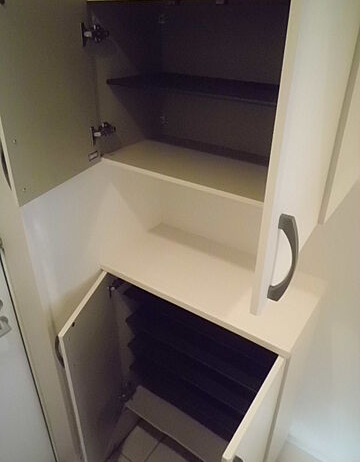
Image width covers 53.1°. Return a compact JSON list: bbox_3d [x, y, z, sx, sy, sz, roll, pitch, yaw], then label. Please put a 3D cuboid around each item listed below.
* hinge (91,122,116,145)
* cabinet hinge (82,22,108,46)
[{"bbox_3d":[-0.245,-0.312,1.171,0.030,0.062,0.096,18,34,28],"label":"hinge"},{"bbox_3d":[-0.239,-0.561,1.033,0.030,0.061,0.095,18,34,28],"label":"cabinet hinge"}]

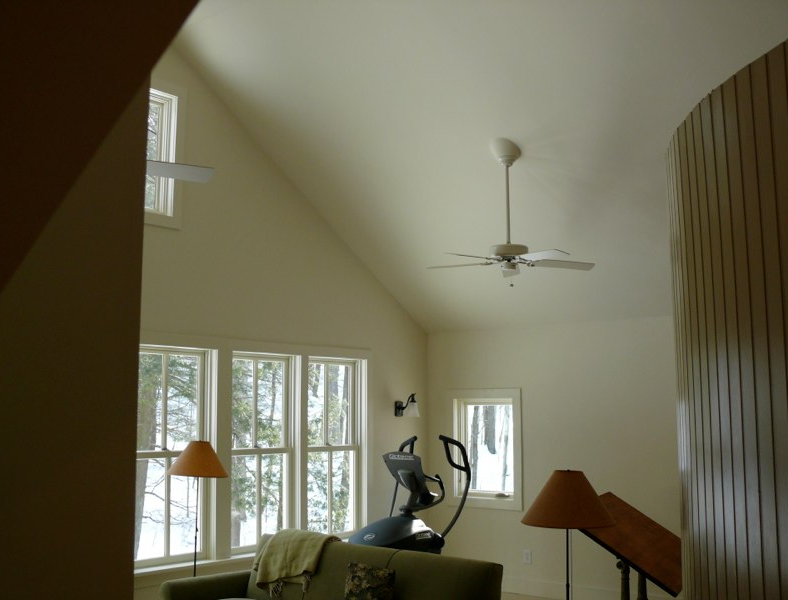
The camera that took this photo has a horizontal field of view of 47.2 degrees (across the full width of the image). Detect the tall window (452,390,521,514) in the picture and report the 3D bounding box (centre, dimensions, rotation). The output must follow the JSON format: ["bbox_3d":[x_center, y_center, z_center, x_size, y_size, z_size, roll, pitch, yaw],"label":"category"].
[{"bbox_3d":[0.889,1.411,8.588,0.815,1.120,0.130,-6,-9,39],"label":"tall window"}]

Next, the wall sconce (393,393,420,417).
[{"bbox_3d":[0.144,1.006,8.606,0.235,0.225,0.140,-6,-9,39],"label":"wall sconce"}]

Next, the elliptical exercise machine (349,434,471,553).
[{"bbox_3d":[0.201,1.819,7.233,0.760,1.467,1.650,-6,-9,39],"label":"elliptical exercise machine"}]

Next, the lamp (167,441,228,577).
[{"bbox_3d":[-1.299,1.663,5.916,0.405,1.457,0.405,0,-7,0],"label":"lamp"}]

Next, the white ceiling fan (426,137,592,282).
[{"bbox_3d":[0.829,-0.679,6.614,1.280,1.032,1.250,0,-7,0],"label":"white ceiling fan"}]

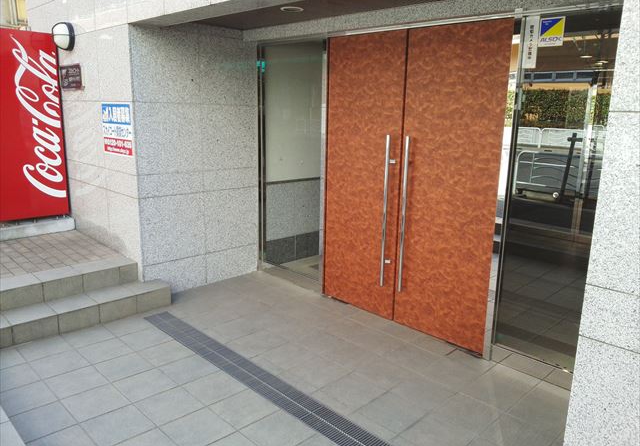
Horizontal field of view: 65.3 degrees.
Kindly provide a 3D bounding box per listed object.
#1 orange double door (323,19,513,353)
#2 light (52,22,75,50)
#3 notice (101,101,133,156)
[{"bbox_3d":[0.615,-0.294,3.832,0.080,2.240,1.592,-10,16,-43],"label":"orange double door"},{"bbox_3d":[-2.490,-1.799,4.814,0.155,0.260,0.255,-10,16,-43],"label":"light"},{"bbox_3d":[-1.780,-0.818,4.353,0.020,0.455,0.615,-10,16,-43],"label":"notice"}]

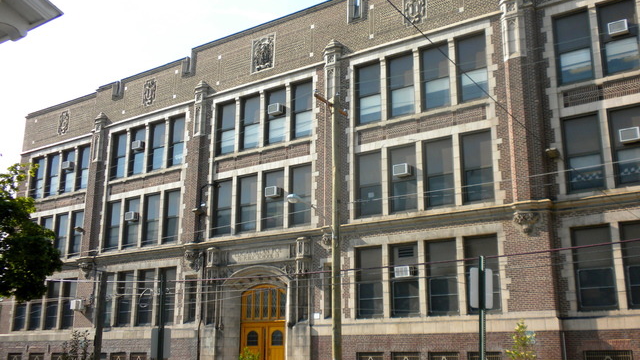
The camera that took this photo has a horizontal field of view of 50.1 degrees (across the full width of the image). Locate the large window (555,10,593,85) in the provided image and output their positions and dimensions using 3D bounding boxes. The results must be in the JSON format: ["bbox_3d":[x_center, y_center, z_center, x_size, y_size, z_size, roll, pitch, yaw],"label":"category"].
[{"bbox_3d":[9.662,-4.984,26.012,1.309,2.877,0.220,-10,-18,34],"label":"large window"}]

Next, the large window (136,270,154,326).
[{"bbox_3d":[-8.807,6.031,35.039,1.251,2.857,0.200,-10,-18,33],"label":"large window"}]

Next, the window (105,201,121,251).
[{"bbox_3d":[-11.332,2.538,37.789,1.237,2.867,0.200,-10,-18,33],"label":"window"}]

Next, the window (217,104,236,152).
[{"bbox_3d":[-4.854,-2.676,36.160,1.320,2.930,0.250,-10,-18,34],"label":"window"}]

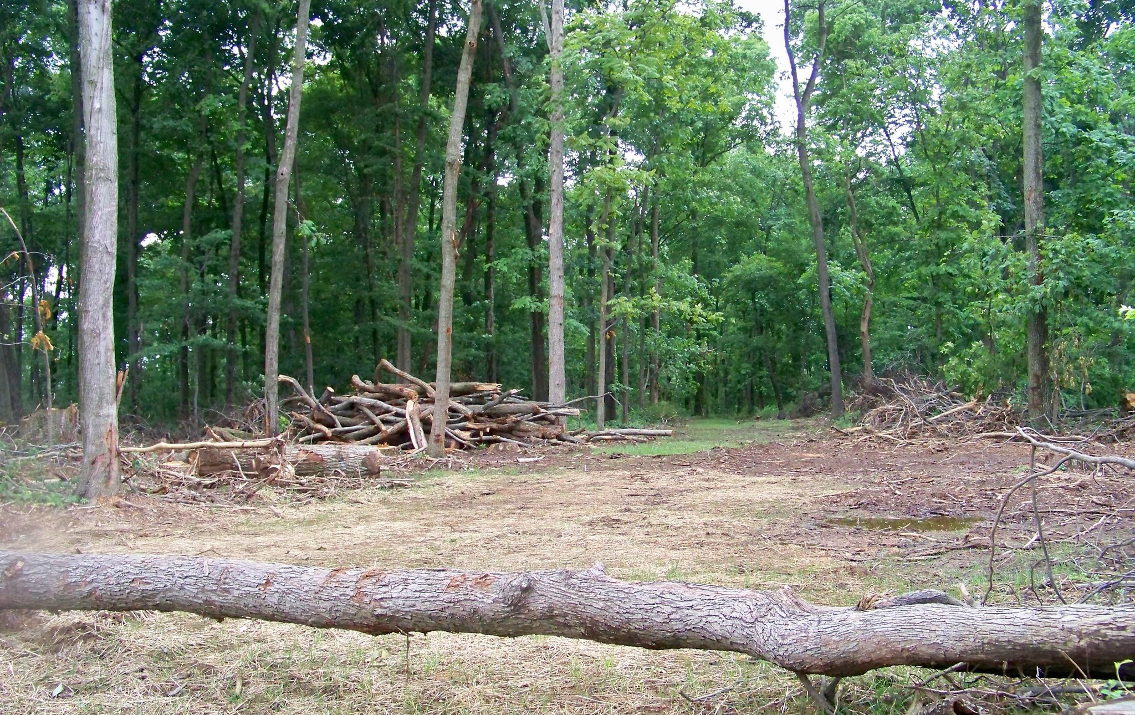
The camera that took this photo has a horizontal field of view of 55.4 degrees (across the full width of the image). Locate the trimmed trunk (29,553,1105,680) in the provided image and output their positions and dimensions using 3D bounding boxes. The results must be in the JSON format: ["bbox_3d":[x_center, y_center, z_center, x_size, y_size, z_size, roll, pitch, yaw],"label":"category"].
[{"bbox_3d":[-0.209,1.246,5.300,5.761,0.420,0.370,1,1,8],"label":"trimmed trunk"}]

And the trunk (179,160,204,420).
[{"bbox_3d":[-8.147,-1.521,23.500,0.380,5.841,0.320,2,0,0],"label":"trunk"}]

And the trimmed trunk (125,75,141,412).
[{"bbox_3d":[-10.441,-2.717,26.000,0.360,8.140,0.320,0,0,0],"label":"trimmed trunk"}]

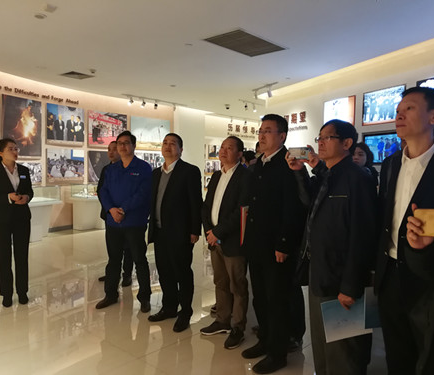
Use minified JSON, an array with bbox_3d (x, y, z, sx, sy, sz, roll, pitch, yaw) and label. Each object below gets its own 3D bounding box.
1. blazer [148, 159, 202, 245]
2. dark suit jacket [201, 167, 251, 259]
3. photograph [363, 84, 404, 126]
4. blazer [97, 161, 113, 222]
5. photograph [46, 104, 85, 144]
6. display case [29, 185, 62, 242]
[{"bbox_3d":[-0.381,0.132,3.506,0.510,0.770,0.310,1,2,37],"label":"blazer"},{"bbox_3d":[0.081,0.177,3.197,0.310,0.720,0.460,-2,2,-42],"label":"dark suit jacket"},{"bbox_3d":[2.950,-1.437,6.879,0.060,0.600,0.830,-1,2,-33],"label":"photograph"},{"bbox_3d":[-1.242,0.050,4.824,0.500,0.720,0.300,1,2,28],"label":"blazer"},{"bbox_3d":[-3.567,-1.465,9.229,0.060,0.900,0.980,1,2,35],"label":"photograph"},{"bbox_3d":[-3.800,0.530,7.810,0.620,1.080,1.400,1,2,27],"label":"display case"}]

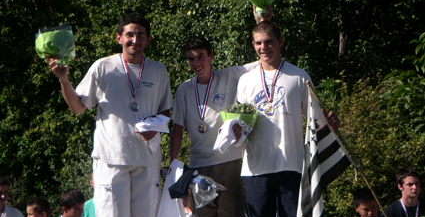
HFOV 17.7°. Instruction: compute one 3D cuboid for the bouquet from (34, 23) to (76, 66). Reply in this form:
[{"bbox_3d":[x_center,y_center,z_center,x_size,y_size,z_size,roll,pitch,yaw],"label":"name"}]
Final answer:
[{"bbox_3d":[-0.875,-0.357,7.600,0.230,0.240,0.220,-6,-4,0],"label":"bouquet"}]

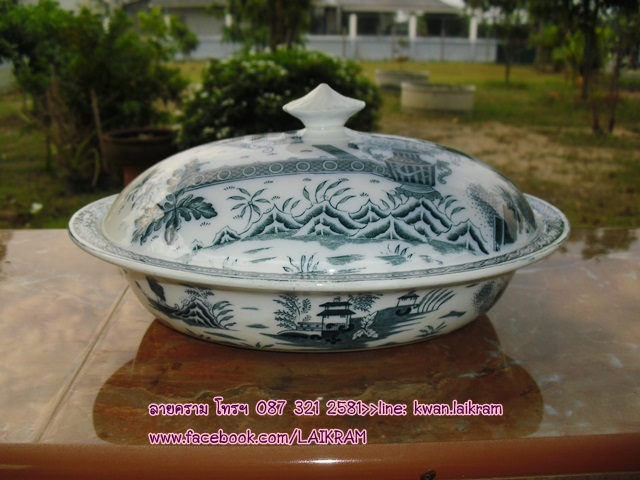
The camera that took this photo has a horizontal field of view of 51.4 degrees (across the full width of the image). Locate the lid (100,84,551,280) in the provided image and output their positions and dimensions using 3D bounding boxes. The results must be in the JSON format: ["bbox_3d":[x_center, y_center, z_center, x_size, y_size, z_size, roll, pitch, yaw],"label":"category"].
[{"bbox_3d":[0.001,-0.052,0.402,0.265,0.083,0.197,0,19,0],"label":"lid"}]

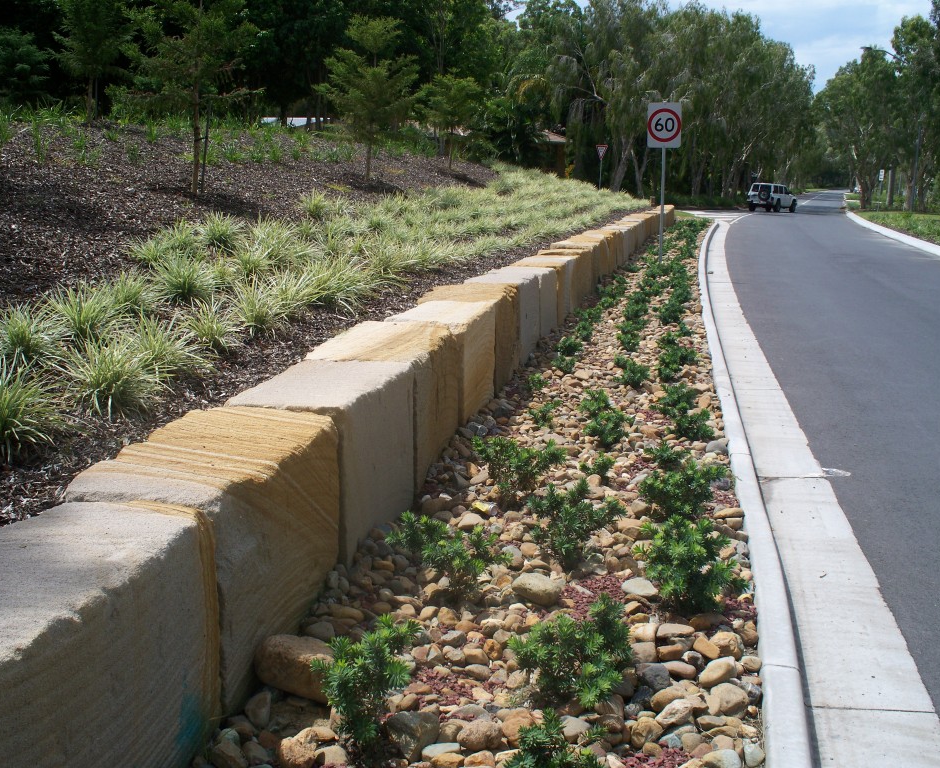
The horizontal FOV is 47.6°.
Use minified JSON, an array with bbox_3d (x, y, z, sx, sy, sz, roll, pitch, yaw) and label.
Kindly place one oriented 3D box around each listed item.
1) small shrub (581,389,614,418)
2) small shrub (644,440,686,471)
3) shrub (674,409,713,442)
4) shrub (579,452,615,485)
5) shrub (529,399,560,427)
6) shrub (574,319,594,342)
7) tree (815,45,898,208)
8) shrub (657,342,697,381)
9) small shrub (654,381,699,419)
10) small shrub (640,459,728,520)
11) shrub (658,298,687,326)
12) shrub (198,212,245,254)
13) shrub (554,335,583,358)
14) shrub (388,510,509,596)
[{"bbox_3d":[0.786,0.123,6.571,0.207,0.191,0.196,1,10,7],"label":"small shrub"},{"bbox_3d":[0.989,0.364,5.361,0.216,0.151,0.205,2,11,11],"label":"small shrub"},{"bbox_3d":[1.247,0.231,5.943,0.227,0.184,0.216,2,11,12],"label":"shrub"},{"bbox_3d":[0.614,0.410,5.169,0.172,0.150,0.164,1,10,7],"label":"shrub"},{"bbox_3d":[0.442,0.175,6.323,0.188,0.178,0.179,1,10,4],"label":"shrub"},{"bbox_3d":[1.117,-0.522,10.387,0.195,0.216,0.185,1,11,6],"label":"shrub"},{"bbox_3d":[26.911,-17.658,74.087,5.600,10.800,5.500,4,11,19],"label":"tree"},{"bbox_3d":[1.542,-0.172,7.913,0.312,0.267,0.266,0,10,0],"label":"shrub"},{"bbox_3d":[1.260,0.106,6.503,0.261,0.230,0.248,2,11,11],"label":"small shrub"},{"bbox_3d":[0.961,0.478,4.772,0.394,0.288,0.375,2,11,12],"label":"small shrub"},{"bbox_3d":[2.115,-0.771,11.122,0.292,0.280,0.278,0,10,0],"label":"shrub"},{"bbox_3d":[-2.047,-1.247,8.770,0.379,0.310,0.360,-2,11,-13],"label":"shrub"},{"bbox_3d":[0.873,-0.334,9.438,0.248,0.193,0.236,1,11,5],"label":"shrub"},{"bbox_3d":[-0.075,0.590,3.717,0.419,0.290,0.316,0,10,0],"label":"shrub"}]

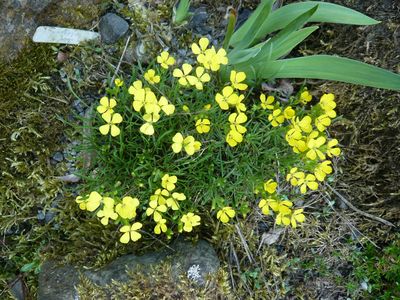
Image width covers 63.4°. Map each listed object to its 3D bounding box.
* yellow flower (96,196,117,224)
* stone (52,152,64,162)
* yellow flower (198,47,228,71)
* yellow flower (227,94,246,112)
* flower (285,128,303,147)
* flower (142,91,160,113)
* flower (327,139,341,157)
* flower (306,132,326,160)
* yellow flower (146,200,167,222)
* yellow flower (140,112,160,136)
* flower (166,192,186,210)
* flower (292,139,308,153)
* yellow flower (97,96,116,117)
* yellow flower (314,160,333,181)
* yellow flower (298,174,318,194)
[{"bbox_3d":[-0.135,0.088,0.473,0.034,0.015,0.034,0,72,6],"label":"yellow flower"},{"bbox_3d":[-0.225,0.012,0.515,0.019,0.012,0.015,0,65,0],"label":"stone"},{"bbox_3d":[0.021,-0.140,0.495,0.046,0.018,0.032,0,62,-1],"label":"yellow flower"},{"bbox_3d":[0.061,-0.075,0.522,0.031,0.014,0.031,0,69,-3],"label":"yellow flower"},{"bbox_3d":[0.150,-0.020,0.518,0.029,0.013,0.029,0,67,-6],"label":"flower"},{"bbox_3d":[-0.071,-0.069,0.472,0.026,0.014,0.032,0,63,3],"label":"flower"},{"bbox_3d":[0.186,-0.004,0.451,0.019,0.010,0.023,0,65,-8],"label":"flower"},{"bbox_3d":[0.163,-0.005,0.452,0.028,0.015,0.036,0,65,-7],"label":"flower"},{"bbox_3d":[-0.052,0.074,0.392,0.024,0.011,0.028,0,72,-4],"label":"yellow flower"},{"bbox_3d":[-0.070,-0.036,0.461,0.027,0.014,0.035,0,75,0],"label":"yellow flower"},{"bbox_3d":[-0.031,0.068,0.428,0.026,0.011,0.021,0,67,1],"label":"flower"},{"bbox_3d":[0.145,-0.006,0.470,0.025,0.013,0.022,0,75,6],"label":"flower"},{"bbox_3d":[-0.133,-0.063,0.466,0.029,0.012,0.029,0,75,0],"label":"yellow flower"},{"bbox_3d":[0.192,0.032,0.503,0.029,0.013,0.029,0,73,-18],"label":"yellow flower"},{"bbox_3d":[0.146,0.046,0.435,0.027,0.012,0.024,0,67,-6],"label":"yellow flower"}]

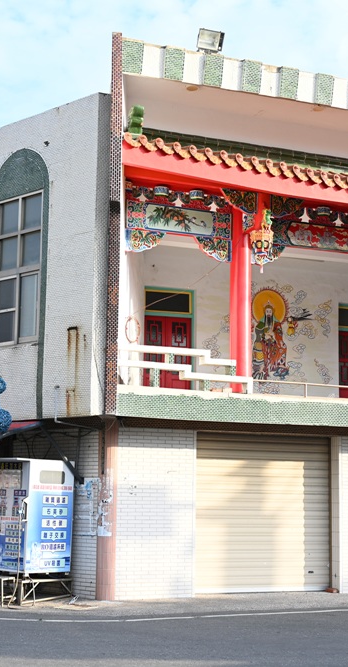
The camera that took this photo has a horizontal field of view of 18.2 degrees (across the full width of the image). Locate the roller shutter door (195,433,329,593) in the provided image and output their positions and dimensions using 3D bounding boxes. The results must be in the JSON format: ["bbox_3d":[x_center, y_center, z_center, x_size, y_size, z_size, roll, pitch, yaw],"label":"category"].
[{"bbox_3d":[1.454,2.870,17.361,2.397,2.494,0.120,4,-9,-22],"label":"roller shutter door"}]

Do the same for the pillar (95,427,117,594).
[{"bbox_3d":[-1.007,2.621,16.223,0.310,2.661,0.310,1,-8,0],"label":"pillar"}]

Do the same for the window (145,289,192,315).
[{"bbox_3d":[-0.122,-0.676,23.202,1.095,0.495,0.100,4,-9,-23],"label":"window"}]

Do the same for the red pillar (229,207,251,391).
[{"bbox_3d":[1.120,-0.597,18.109,0.345,3.160,0.345,1,-9,0],"label":"red pillar"}]

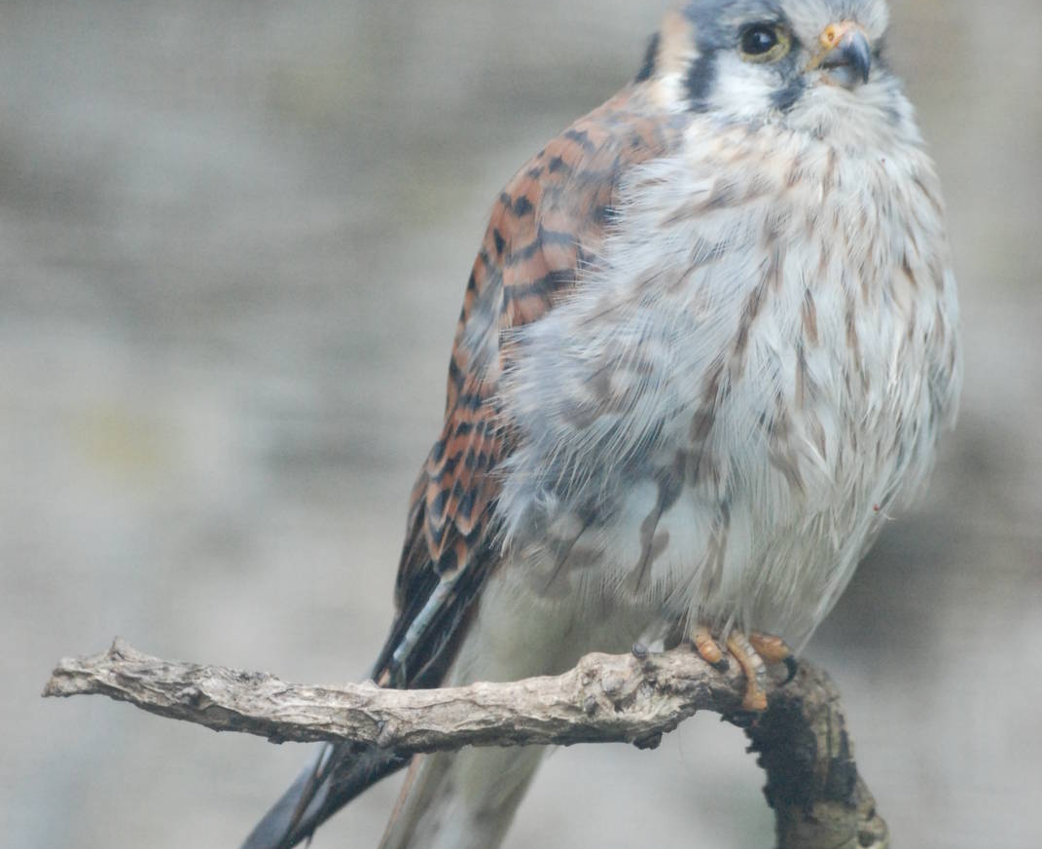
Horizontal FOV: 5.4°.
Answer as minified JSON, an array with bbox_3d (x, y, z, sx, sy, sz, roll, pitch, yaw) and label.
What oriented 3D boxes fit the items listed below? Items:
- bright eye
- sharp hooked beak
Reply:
[{"bbox_3d":[0.046,-0.072,2.085,0.010,0.008,0.006,-1,-4,12],"label":"bright eye"},{"bbox_3d":[0.060,-0.070,2.075,0.008,0.013,0.010,2,-4,-35],"label":"sharp hooked beak"}]

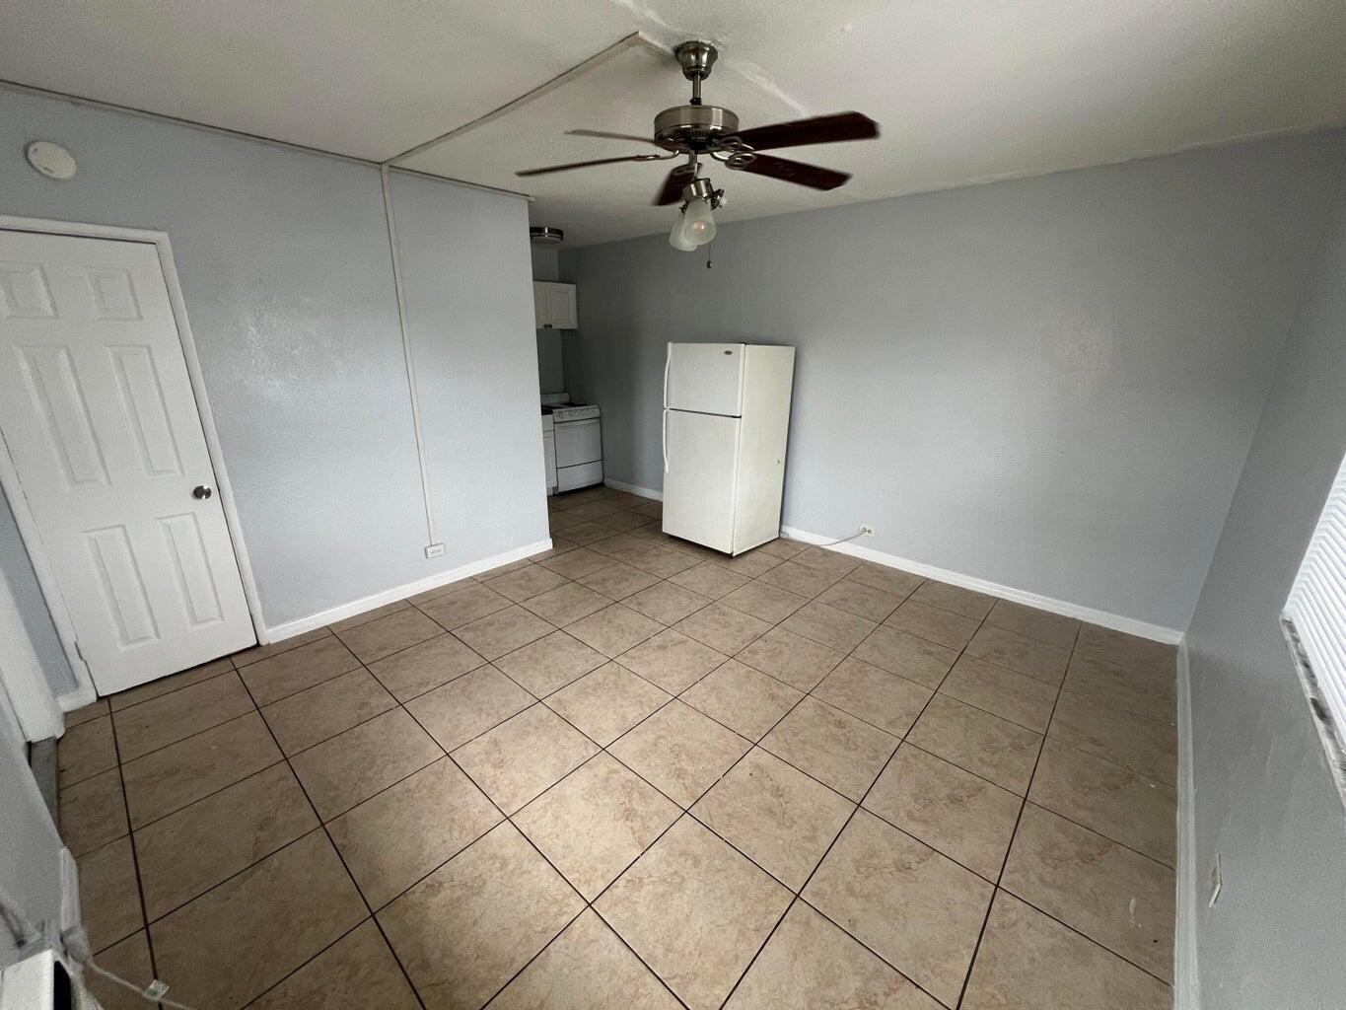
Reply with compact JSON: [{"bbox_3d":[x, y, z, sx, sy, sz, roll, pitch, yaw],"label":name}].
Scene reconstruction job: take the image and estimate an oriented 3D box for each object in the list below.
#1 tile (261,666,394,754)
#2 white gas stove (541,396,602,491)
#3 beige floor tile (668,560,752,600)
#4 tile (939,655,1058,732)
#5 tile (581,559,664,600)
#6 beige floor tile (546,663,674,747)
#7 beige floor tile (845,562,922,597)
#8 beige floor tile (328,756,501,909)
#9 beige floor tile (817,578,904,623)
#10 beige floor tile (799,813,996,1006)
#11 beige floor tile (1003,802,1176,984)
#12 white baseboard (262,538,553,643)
[{"bbox_3d":[-1.617,0.957,2.387,0.450,0.015,0.450,15,23,39],"label":"tile"},{"bbox_3d":[-1.289,-0.722,5.882,0.650,1.050,0.630,15,22,39],"label":"white gas stove"},{"bbox_3d":[0.270,0.557,3.720,0.450,0.012,0.450,15,22,40],"label":"beige floor tile"},{"bbox_3d":[1.598,0.910,2.480,0.440,0.010,0.440,15,22,39],"label":"tile"},{"bbox_3d":[-0.382,0.568,3.687,0.452,0.010,0.452,15,22,40],"label":"tile"},{"bbox_3d":[-0.311,0.942,2.439,0.446,0.015,0.446,15,22,39],"label":"beige floor tile"},{"bbox_3d":[1.598,0.552,3.792,0.450,0.015,0.420,15,23,39],"label":"beige floor tile"},{"bbox_3d":[-0.887,1.100,1.752,0.440,0.010,0.440,15,22,39],"label":"beige floor tile"},{"bbox_3d":[1.276,0.652,3.472,0.446,0.015,0.446,15,22,39],"label":"beige floor tile"},{"bbox_3d":[0.710,1.218,1.585,0.446,0.015,0.446,15,22,39],"label":"beige floor tile"},{"bbox_3d":[1.335,1.201,1.621,0.406,0.012,0.448,15,22,40],"label":"beige floor tile"},{"bbox_3d":[-1.655,0.538,3.560,0.014,0.084,1.974,14,22,38],"label":"white baseboard"}]

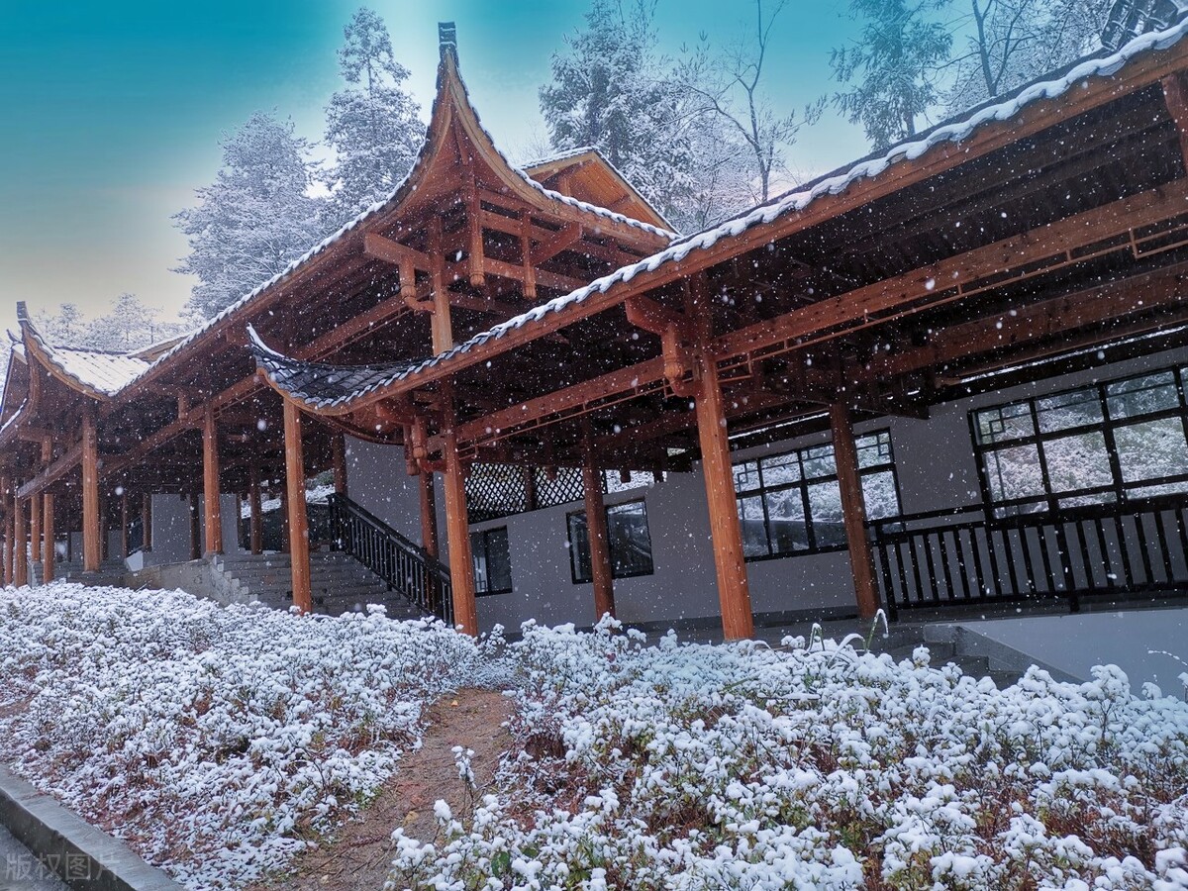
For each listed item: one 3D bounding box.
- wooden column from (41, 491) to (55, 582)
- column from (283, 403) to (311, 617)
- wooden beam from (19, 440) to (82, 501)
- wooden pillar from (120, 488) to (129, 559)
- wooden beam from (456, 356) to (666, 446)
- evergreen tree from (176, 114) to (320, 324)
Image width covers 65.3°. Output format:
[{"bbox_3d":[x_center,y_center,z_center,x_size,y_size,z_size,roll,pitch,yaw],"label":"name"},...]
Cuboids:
[{"bbox_3d":[-15.436,2.621,26.196,0.250,2.806,0.250,3,-12,-45],"label":"wooden column"},{"bbox_3d":[-4.983,1.109,15.566,0.280,4.089,0.280,4,-14,-45],"label":"column"},{"bbox_3d":[-13.817,0.735,23.465,0.250,0.420,5.608,3,-12,-45],"label":"wooden beam"},{"bbox_3d":[-15.517,2.649,30.695,0.240,2.409,0.240,-15,-14,42],"label":"wooden pillar"},{"bbox_3d":[-0.430,-0.525,11.141,0.190,0.250,4.000,4,-14,-45],"label":"wooden beam"},{"bbox_3d":[-14.108,-8.363,38.000,6.171,10.677,6.000,-6,-9,0],"label":"evergreen tree"}]

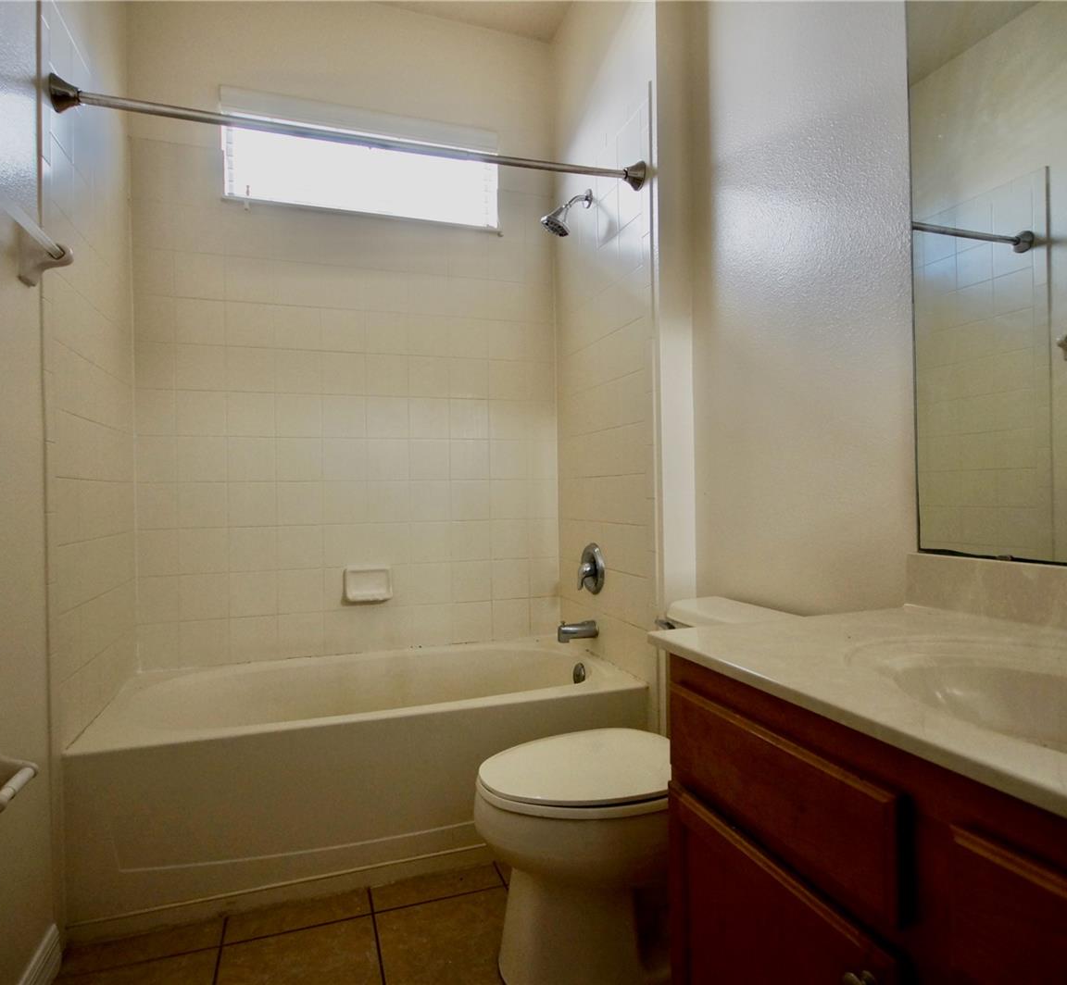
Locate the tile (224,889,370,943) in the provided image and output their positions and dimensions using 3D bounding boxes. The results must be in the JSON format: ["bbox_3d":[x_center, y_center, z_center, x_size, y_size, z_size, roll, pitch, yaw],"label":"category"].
[{"bbox_3d":[-0.564,1.029,1.497,0.333,0.010,0.107,-1,0,-17],"label":"tile"}]

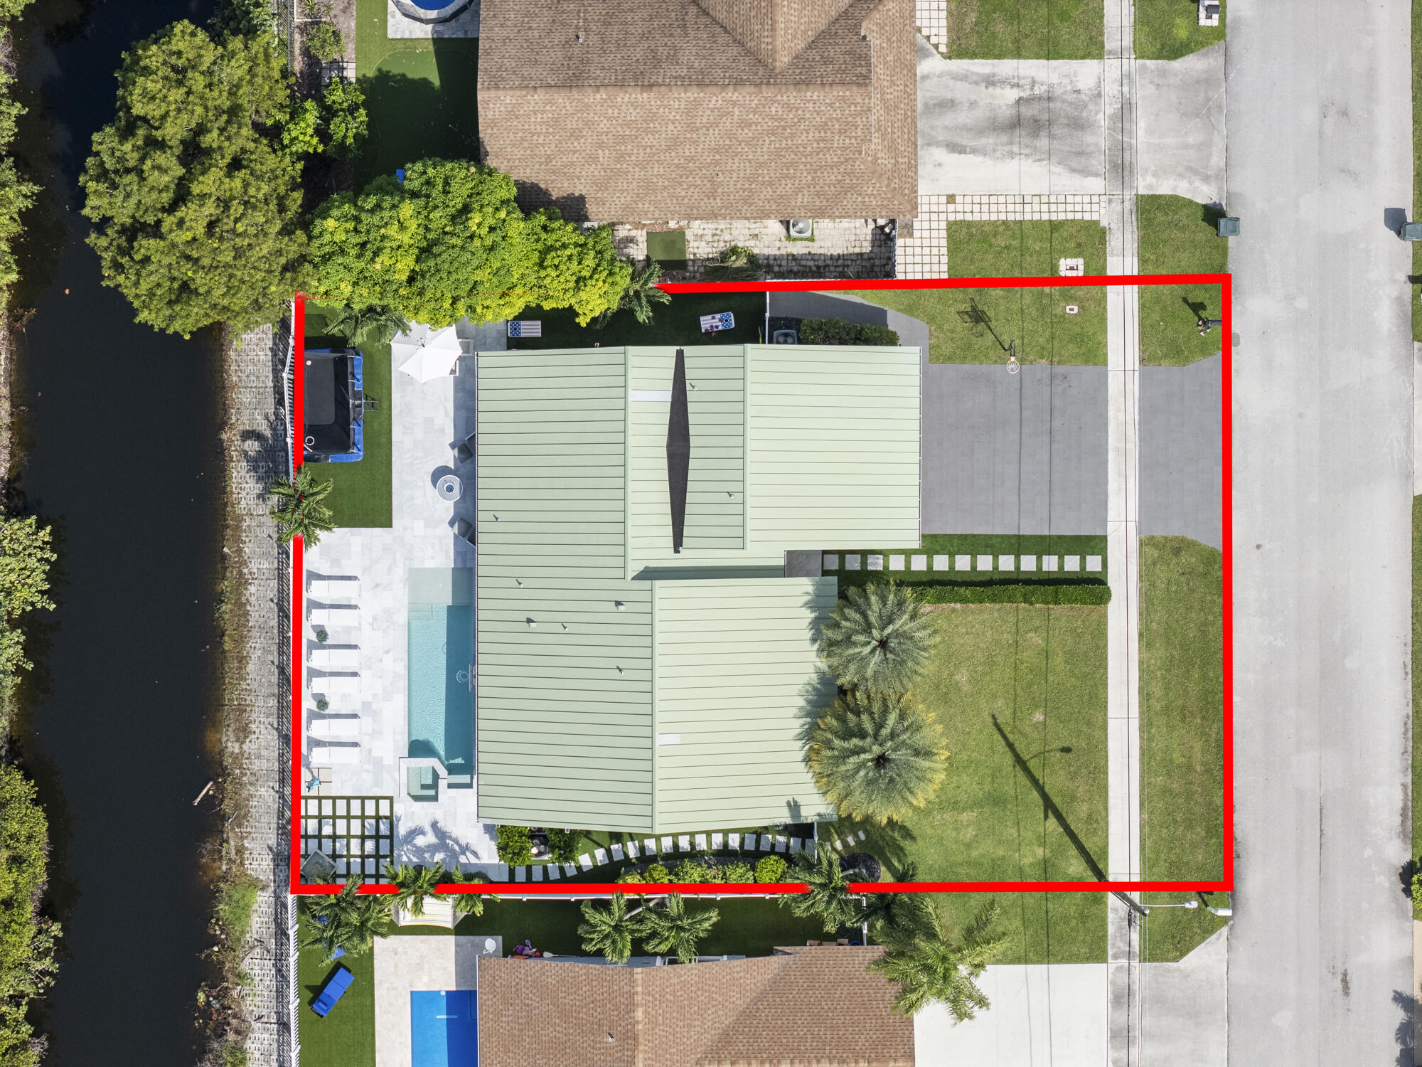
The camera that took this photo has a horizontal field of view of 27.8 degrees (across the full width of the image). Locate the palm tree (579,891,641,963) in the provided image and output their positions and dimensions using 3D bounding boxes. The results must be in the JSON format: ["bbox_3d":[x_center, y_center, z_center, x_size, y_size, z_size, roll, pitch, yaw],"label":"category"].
[{"bbox_3d":[-3.612,14.428,106.200,2.560,4.600,2.680,1,90,0],"label":"palm tree"}]

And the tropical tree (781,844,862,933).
[{"bbox_3d":[3.983,12.836,105.600,3.020,5.800,3.340,1,90,0],"label":"tropical tree"}]

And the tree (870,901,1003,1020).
[{"bbox_3d":[8.161,15.302,105.200,5.080,6.600,4.480,1,90,0],"label":"tree"}]

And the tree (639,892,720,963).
[{"bbox_3d":[-1.096,14.408,106.200,2.880,4.600,2.640,1,90,0],"label":"tree"}]

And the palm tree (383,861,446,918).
[{"bbox_3d":[-10.882,13.128,106.550,2.370,3.900,2.120,1,90,0],"label":"palm tree"}]

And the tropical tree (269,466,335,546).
[{"bbox_3d":[-14.977,-0.958,106.350,2.450,4.300,3.020,1,90,0],"label":"tropical tree"}]

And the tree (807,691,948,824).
[{"bbox_3d":[6.047,8.143,105.300,5.120,6.400,4.880,1,90,0],"label":"tree"}]

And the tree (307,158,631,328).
[{"bbox_3d":[-8.720,-10.464,104.200,11.710,8.600,6.130,1,90,0],"label":"tree"}]

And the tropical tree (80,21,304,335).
[{"bbox_3d":[-18.679,-12.806,103.750,8.140,9.500,11.380,1,90,0],"label":"tropical tree"}]

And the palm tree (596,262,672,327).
[{"bbox_3d":[-2.802,-8.732,106.250,2.800,4.500,2.400,1,90,0],"label":"palm tree"}]

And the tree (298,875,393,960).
[{"bbox_3d":[-13.332,14.063,106.200,3.330,4.600,3.250,1,90,0],"label":"tree"}]

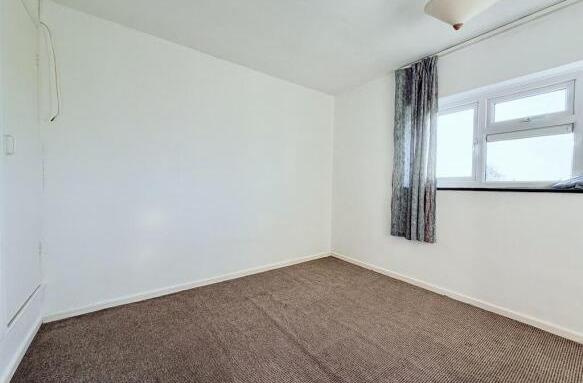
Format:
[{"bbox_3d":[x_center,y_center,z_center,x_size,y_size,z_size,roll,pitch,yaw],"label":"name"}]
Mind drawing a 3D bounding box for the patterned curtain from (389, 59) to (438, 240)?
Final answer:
[{"bbox_3d":[1.303,-0.408,2.522,0.100,1.850,0.440,0,2,-36],"label":"patterned curtain"}]

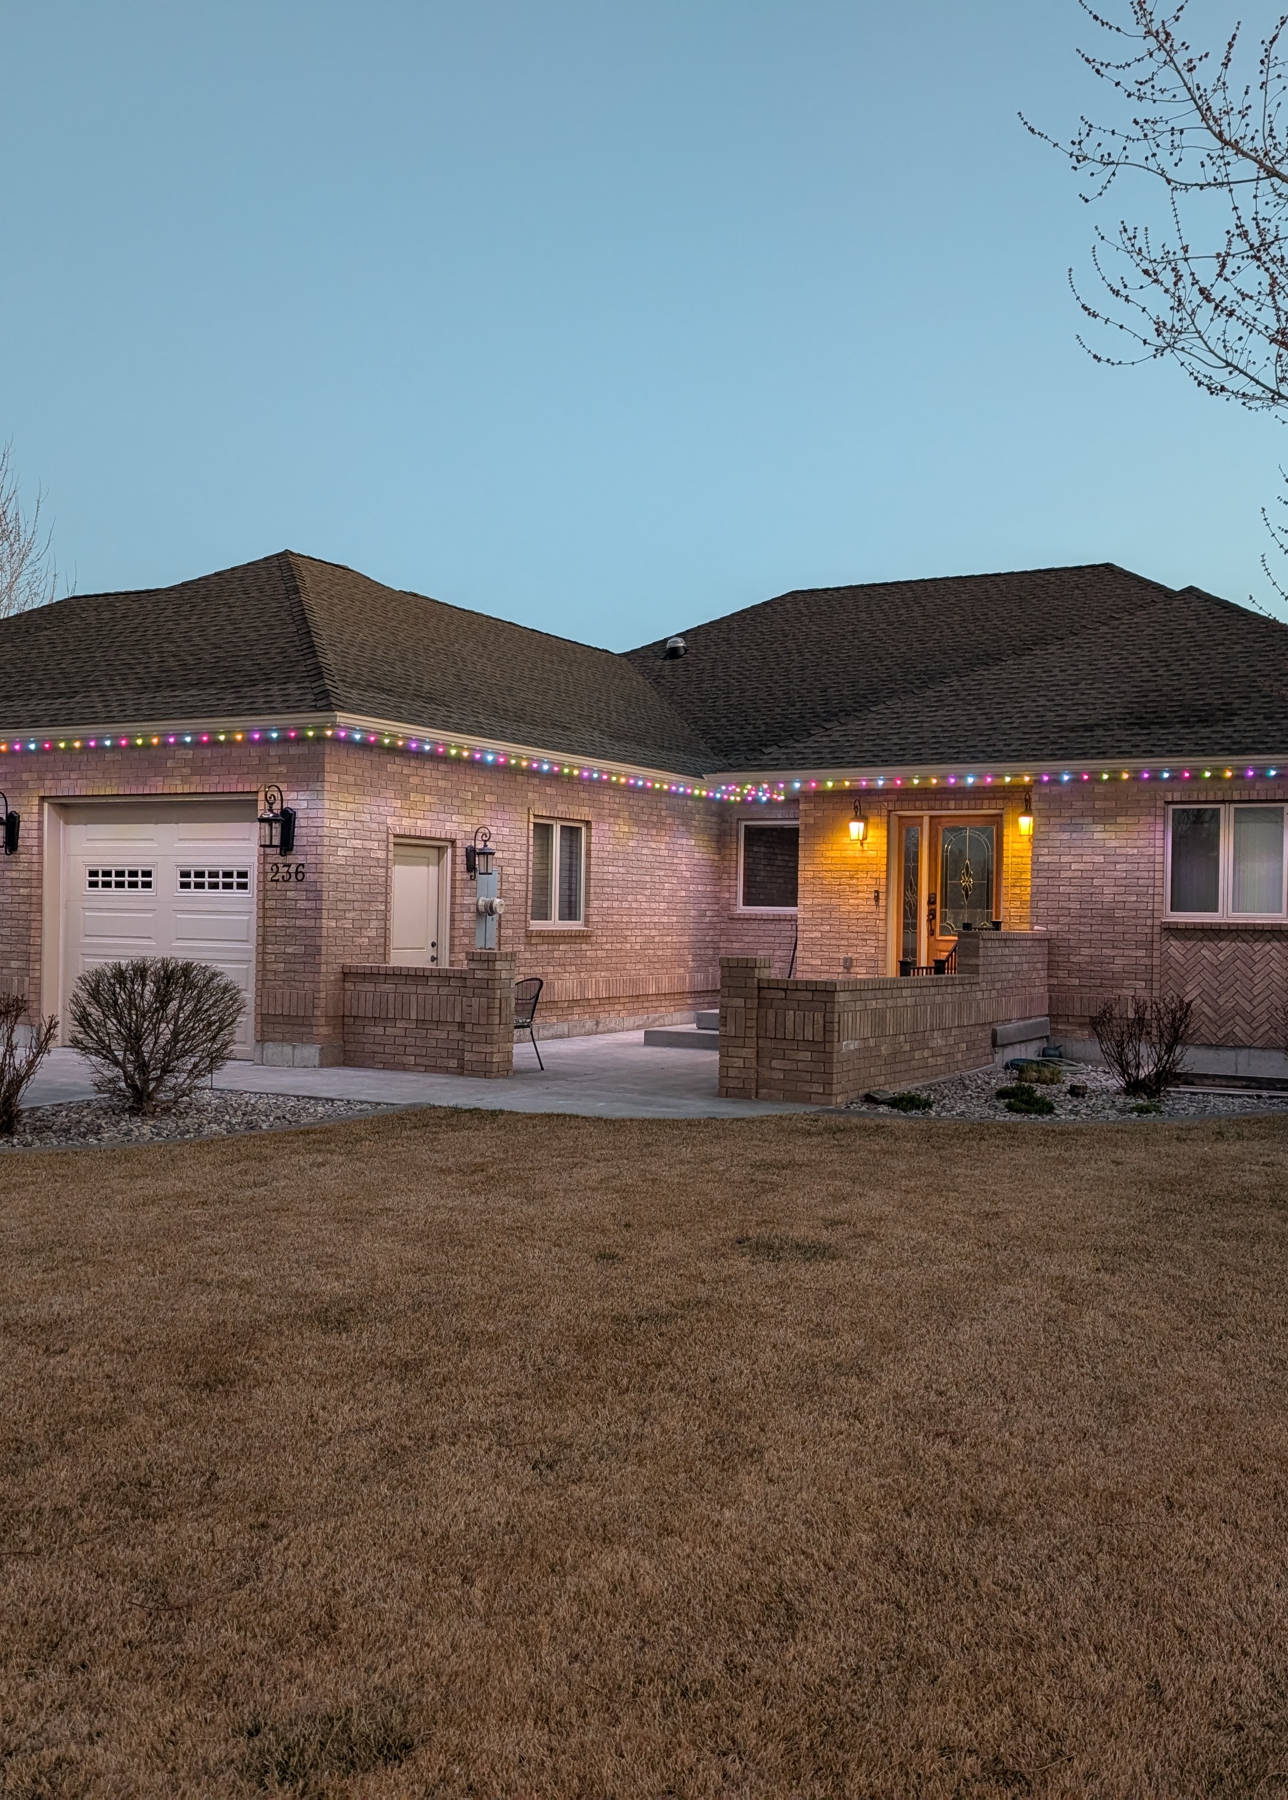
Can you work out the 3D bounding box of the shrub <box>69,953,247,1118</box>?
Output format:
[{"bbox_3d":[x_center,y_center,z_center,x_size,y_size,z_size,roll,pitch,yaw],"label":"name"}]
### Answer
[{"bbox_3d":[-3.318,0.928,11.300,1.220,1.070,1.200,1,-1,29],"label":"shrub"}]

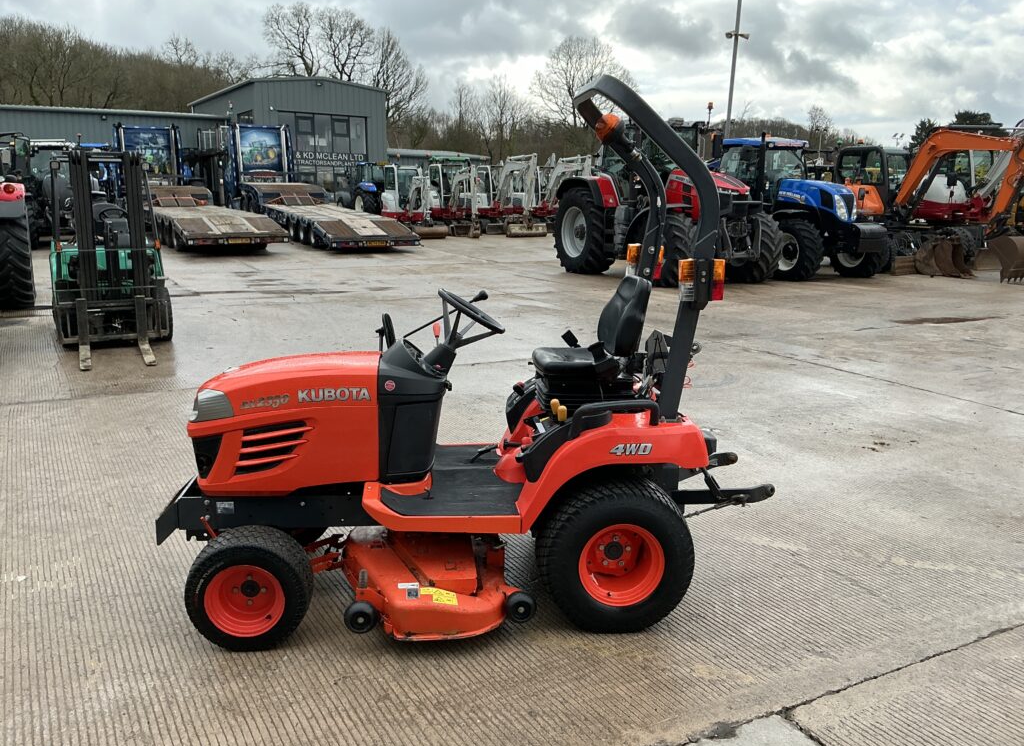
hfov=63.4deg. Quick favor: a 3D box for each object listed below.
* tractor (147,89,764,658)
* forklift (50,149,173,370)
[{"bbox_3d":[-0.127,-0.112,3.507,2.520,2.110,1.280,0,12,-8],"label":"tractor"},{"bbox_3d":[-4.370,-1.412,8.806,1.180,2.100,3.600,-5,14,-28],"label":"forklift"}]

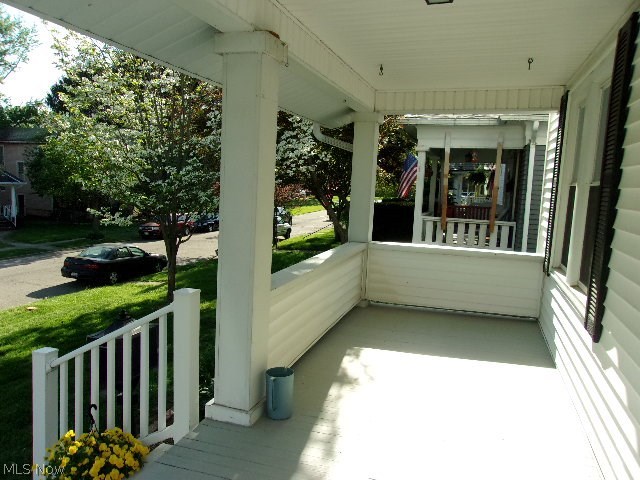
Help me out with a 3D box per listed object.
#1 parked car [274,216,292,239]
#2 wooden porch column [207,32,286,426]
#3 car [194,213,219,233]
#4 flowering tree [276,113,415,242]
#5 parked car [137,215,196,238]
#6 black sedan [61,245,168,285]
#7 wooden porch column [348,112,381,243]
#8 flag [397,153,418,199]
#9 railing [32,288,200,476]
[{"bbox_3d":[-3.605,-0.866,36.464,1.820,1.650,4.600,4,6,18],"label":"parked car"},{"bbox_3d":[-0.477,-0.052,3.188,0.310,2.400,0.310,4,6,18],"label":"wooden porch column"},{"bbox_3d":[-9.010,-1.569,41.639,1.800,1.500,4.600,4,6,18],"label":"car"},{"bbox_3d":[1.309,-3.981,27.069,7.800,8.400,7.600,4,6,18],"label":"flowering tree"},{"bbox_3d":[-10.718,-1.091,35.690,1.820,1.650,4.500,4,6,18],"label":"parked car"},{"bbox_3d":[-7.946,0.802,20.068,1.740,1.370,4.550,4,6,18],"label":"black sedan"},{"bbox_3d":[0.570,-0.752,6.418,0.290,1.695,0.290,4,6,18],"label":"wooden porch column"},{"bbox_3d":[2.253,-1.680,13.000,0.650,1.220,0.250,4,6,18],"label":"flag"},{"bbox_3d":[-1.346,0.984,3.247,1.245,1.470,0.115,4,6,18],"label":"railing"}]

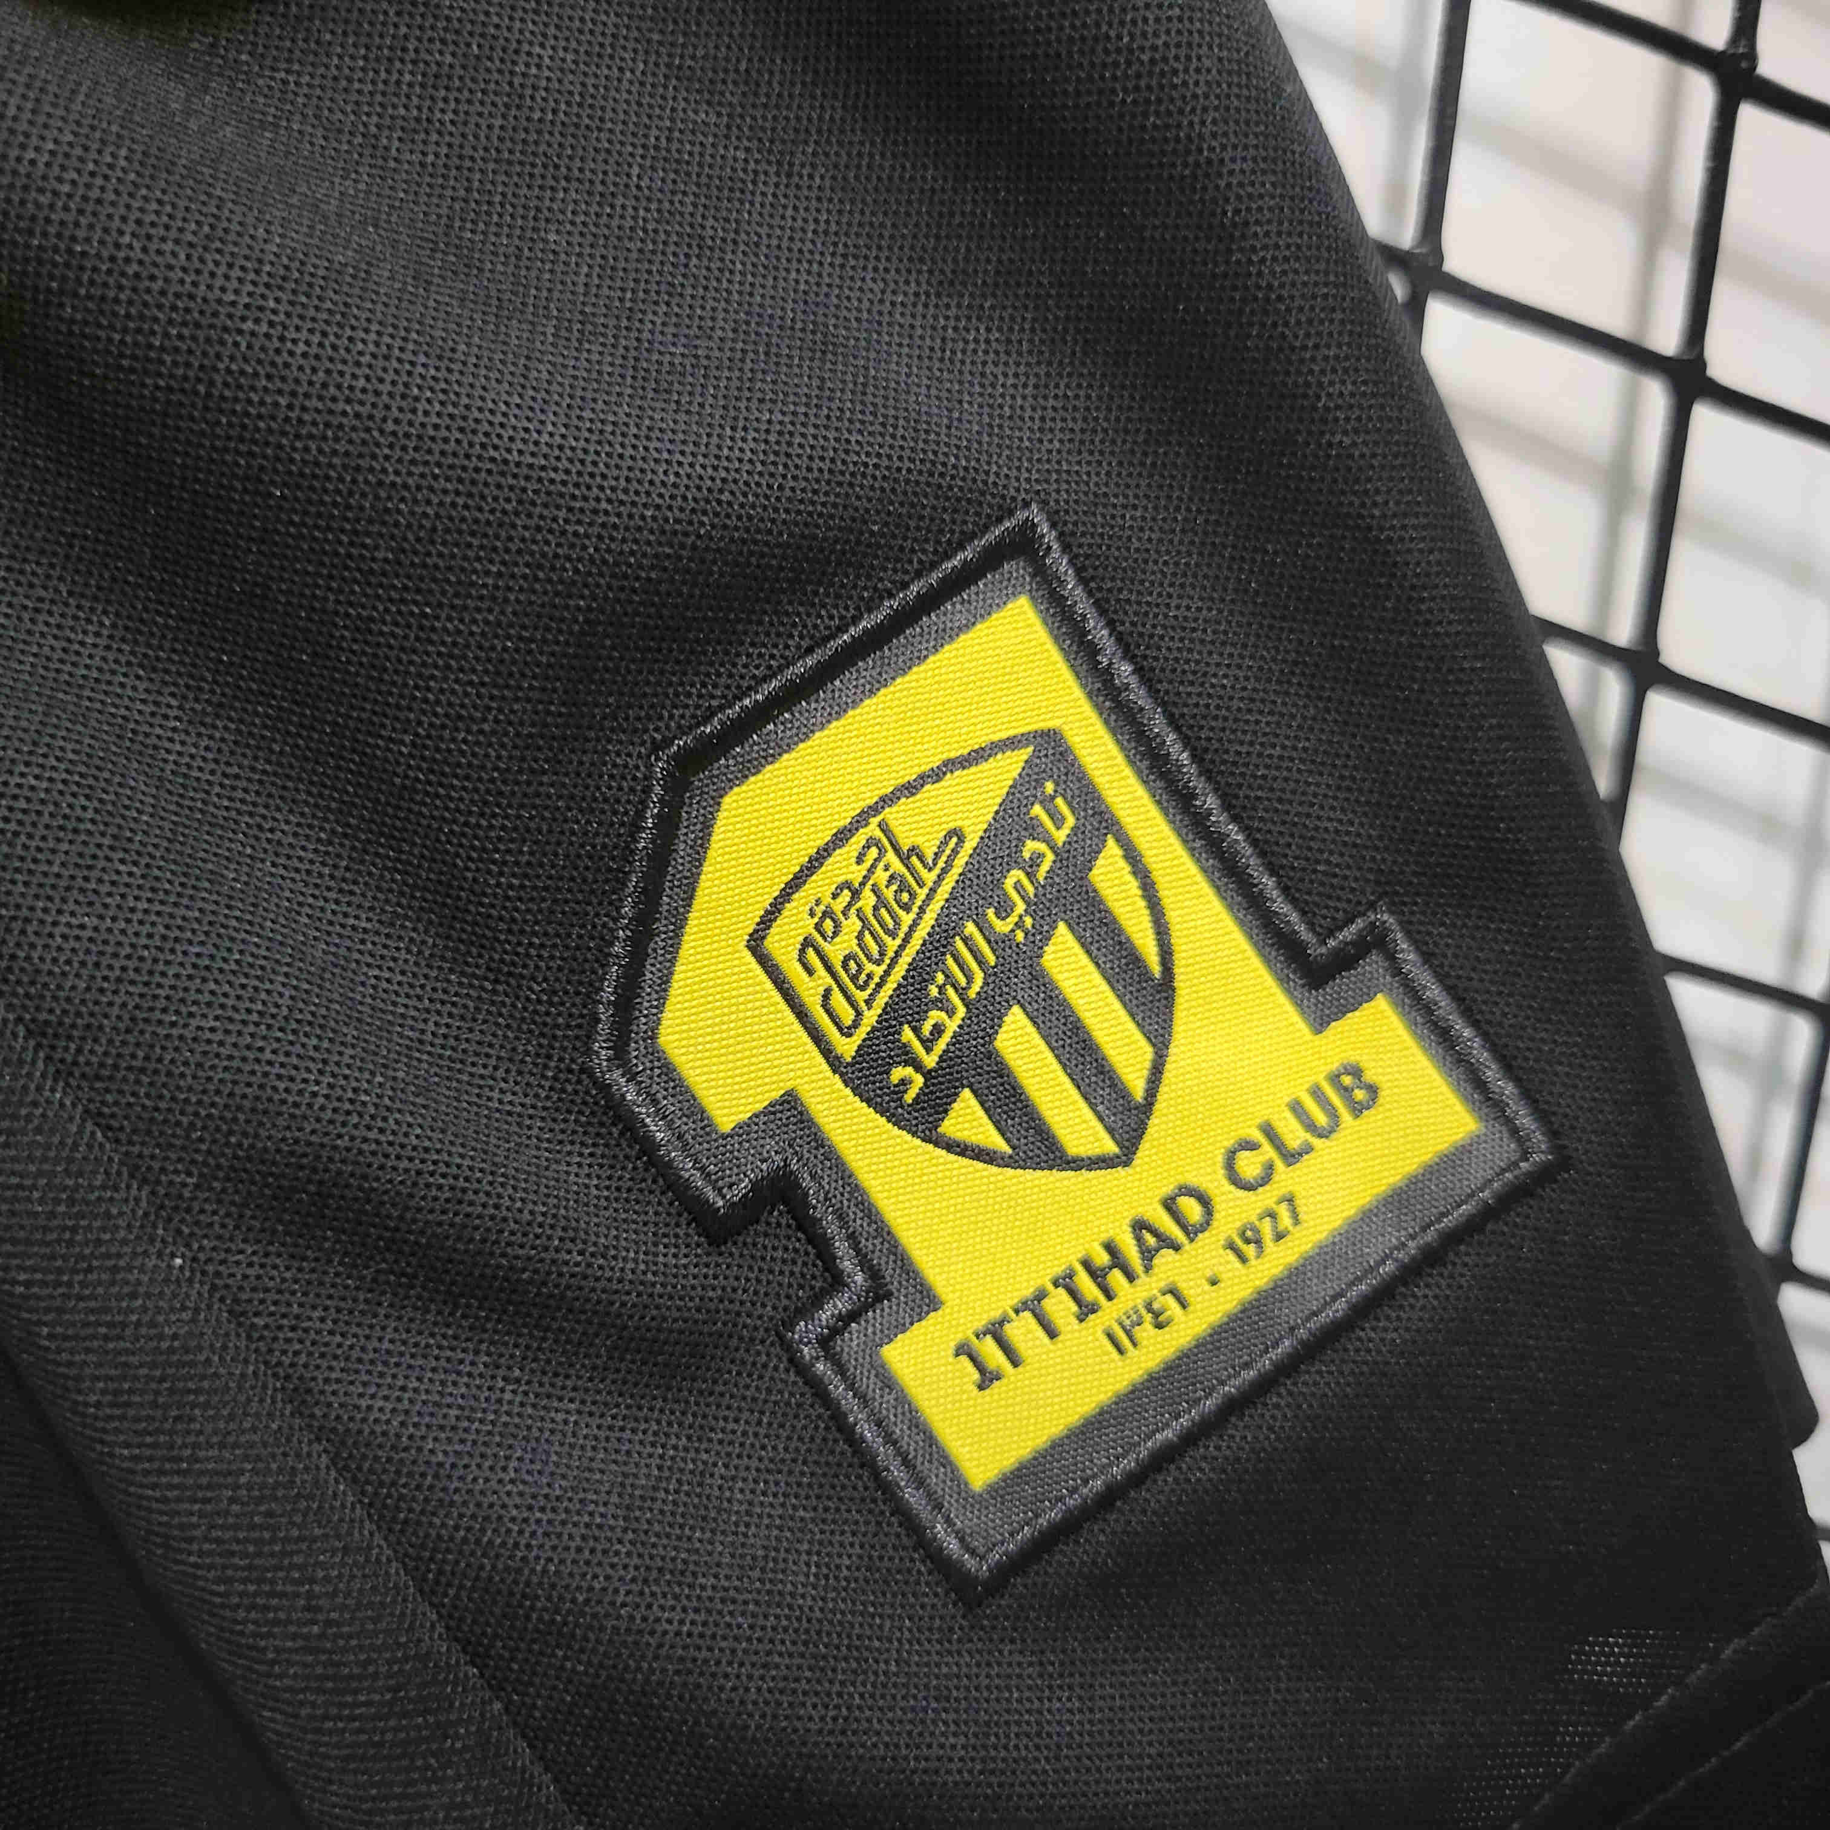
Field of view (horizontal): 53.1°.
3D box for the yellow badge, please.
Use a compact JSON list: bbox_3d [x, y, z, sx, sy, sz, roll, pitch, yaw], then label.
[{"bbox_3d":[0.011,0.009,0.172,0.071,0.081,0.004,-34,-1,-9],"label":"yellow badge"}]

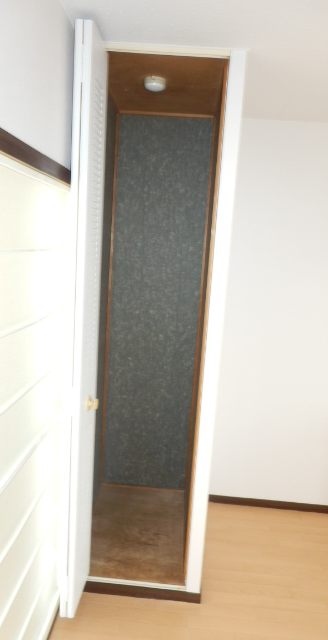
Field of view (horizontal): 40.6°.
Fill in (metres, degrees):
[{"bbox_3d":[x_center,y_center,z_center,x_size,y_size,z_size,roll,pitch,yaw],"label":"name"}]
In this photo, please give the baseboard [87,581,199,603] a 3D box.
[{"bbox_3d":[-0.124,1.287,2.094,0.581,0.061,0.016,4,9,3],"label":"baseboard"}]

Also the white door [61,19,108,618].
[{"bbox_3d":[-0.327,0.100,1.799,0.063,2.285,0.270,4,9,3],"label":"white door"}]

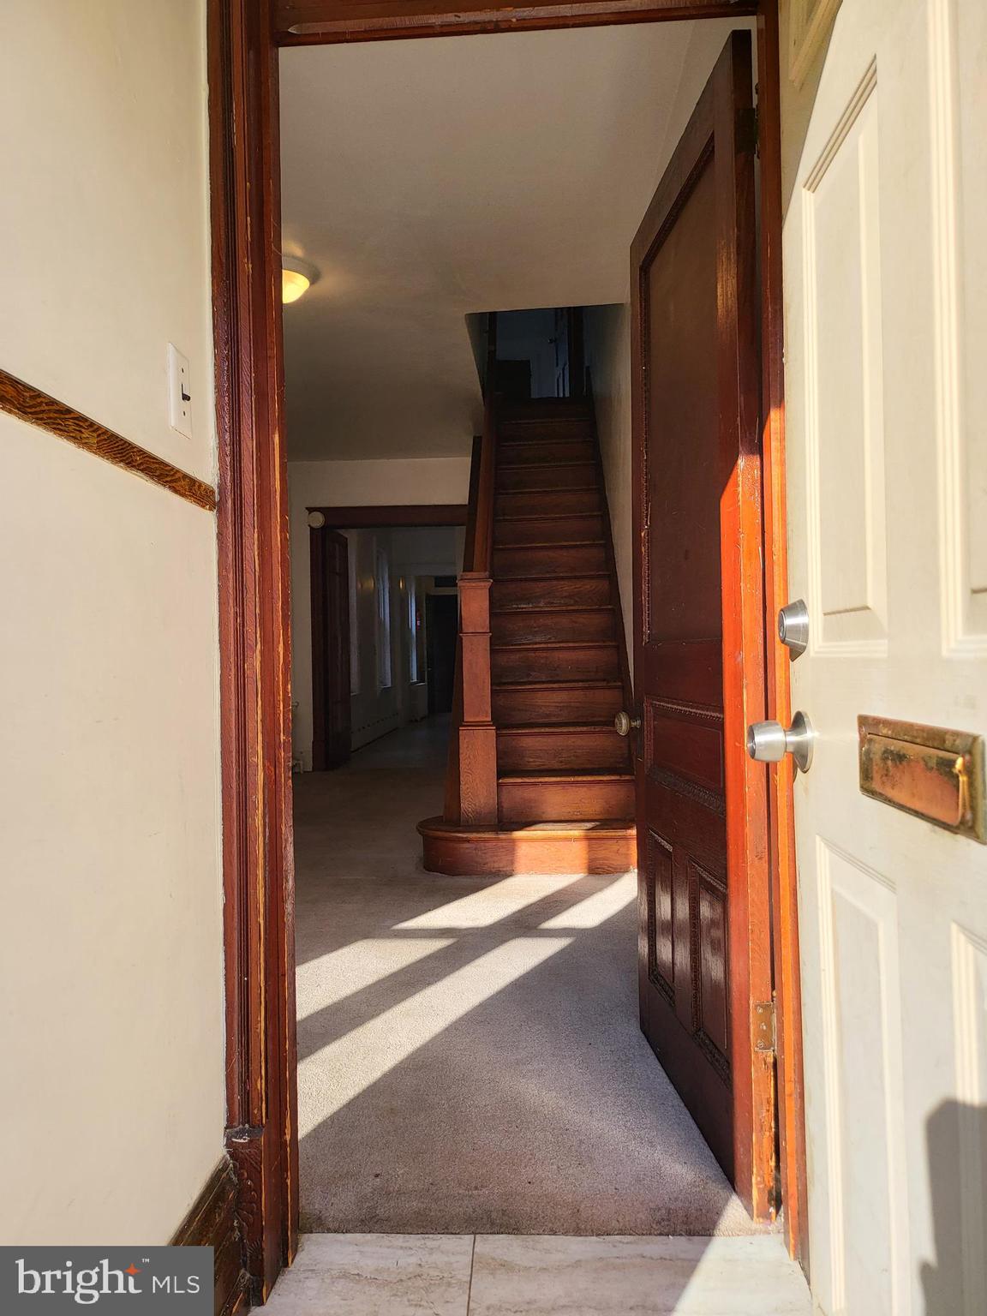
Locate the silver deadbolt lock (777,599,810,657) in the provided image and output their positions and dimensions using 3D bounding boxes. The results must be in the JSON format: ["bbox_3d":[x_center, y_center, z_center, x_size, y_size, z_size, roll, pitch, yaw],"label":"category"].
[{"bbox_3d":[0.350,-0.038,1.071,0.026,0.062,0.062,-1,-1,3],"label":"silver deadbolt lock"}]

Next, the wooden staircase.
[{"bbox_3d":[0.227,-0.485,5.611,1.062,3.020,2.860,-1,-1,3],"label":"wooden staircase"}]

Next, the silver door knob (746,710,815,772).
[{"bbox_3d":[0.335,0.099,1.071,0.064,0.072,0.072,-1,-1,3],"label":"silver door knob"}]

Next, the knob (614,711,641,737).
[{"bbox_3d":[0.339,0.167,2.308,0.066,0.061,0.061,-1,-1,-4],"label":"knob"}]

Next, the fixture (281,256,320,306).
[{"bbox_3d":[-1.019,-1.792,4.400,0.370,0.140,0.370,-1,-1,3],"label":"fixture"}]

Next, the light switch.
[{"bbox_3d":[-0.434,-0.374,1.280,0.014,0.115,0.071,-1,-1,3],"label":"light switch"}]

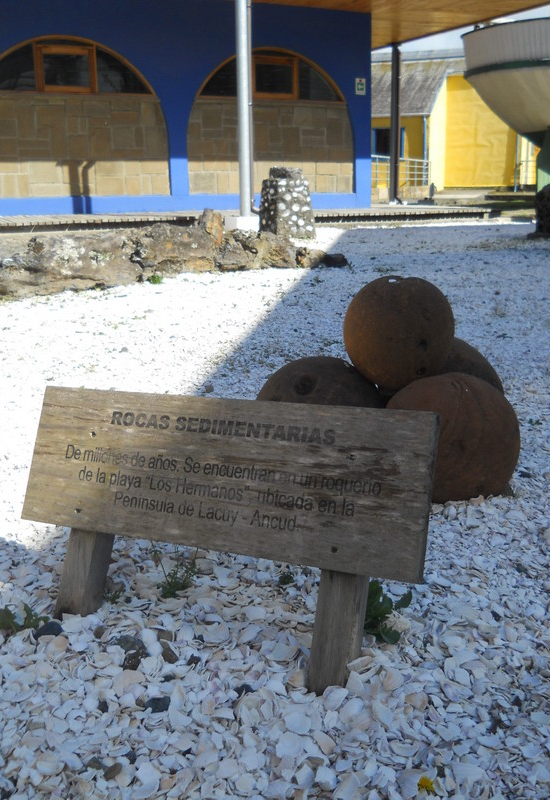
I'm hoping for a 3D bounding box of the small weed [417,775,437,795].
[{"bbox_3d":[0.253,0.638,1.420,0.033,0.028,0.030,-1,14,0],"label":"small weed"}]

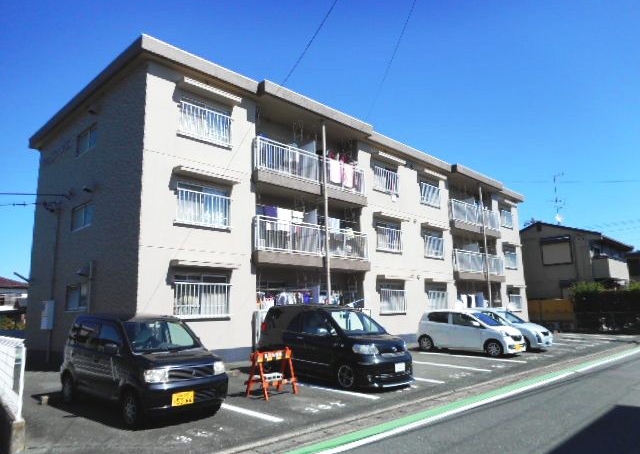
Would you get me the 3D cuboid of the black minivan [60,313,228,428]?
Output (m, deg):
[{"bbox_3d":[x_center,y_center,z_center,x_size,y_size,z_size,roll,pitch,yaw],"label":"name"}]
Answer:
[{"bbox_3d":[-3.249,2.441,8.421,3.410,1.690,1.500,-7,-11,40],"label":"black minivan"}]

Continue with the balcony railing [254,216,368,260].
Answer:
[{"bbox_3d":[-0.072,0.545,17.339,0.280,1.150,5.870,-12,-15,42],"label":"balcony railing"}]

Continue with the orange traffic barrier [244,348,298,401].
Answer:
[{"bbox_3d":[-0.922,2.895,9.190,0.550,0.890,0.830,-12,-15,42],"label":"orange traffic barrier"}]

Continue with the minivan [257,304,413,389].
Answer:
[{"bbox_3d":[0.243,2.860,11.431,4.000,1.740,1.710,-8,-12,42],"label":"minivan"}]

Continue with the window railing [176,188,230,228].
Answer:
[{"bbox_3d":[-3.482,-0.530,13.997,0.150,1.040,1.920,-12,-15,42],"label":"window railing"}]

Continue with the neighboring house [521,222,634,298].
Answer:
[{"bbox_3d":[19.519,3.757,36.534,7.700,7.350,9.800,-12,-15,42],"label":"neighboring house"}]

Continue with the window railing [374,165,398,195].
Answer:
[{"bbox_3d":[3.057,-2.067,21.188,0.160,1.097,1.880,-11,-14,43],"label":"window railing"}]

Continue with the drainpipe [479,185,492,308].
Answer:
[{"bbox_3d":[9.763,1.739,27.016,0.100,8.500,0.100,-11,-14,43],"label":"drainpipe"}]

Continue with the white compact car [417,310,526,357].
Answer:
[{"bbox_3d":[5.370,3.730,16.509,3.405,1.500,1.490,-8,-11,42],"label":"white compact car"}]

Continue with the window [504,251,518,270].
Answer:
[{"bbox_3d":[12.651,2.215,30.504,0.160,1.165,1.900,-11,-14,43],"label":"window"}]

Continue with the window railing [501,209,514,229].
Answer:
[{"bbox_3d":[12.746,-0.482,31.375,0.150,1.050,1.930,-12,-15,42],"label":"window railing"}]

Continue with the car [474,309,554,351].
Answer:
[{"bbox_3d":[6.951,4.083,18.637,4.000,1.520,1.680,-8,-12,43],"label":"car"}]

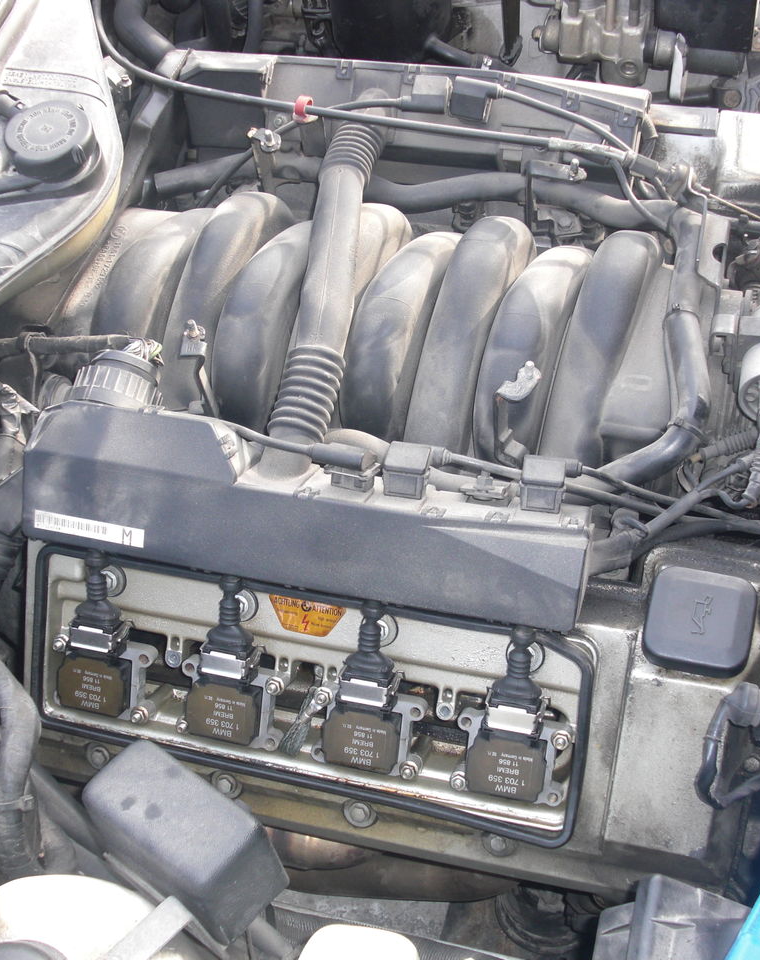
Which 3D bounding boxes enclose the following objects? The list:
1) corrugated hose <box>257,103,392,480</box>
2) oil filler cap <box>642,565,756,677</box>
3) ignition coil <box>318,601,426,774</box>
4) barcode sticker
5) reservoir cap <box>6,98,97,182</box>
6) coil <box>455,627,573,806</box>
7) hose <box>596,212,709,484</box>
[{"bbox_3d":[-0.034,-0.152,0.931,0.052,0.055,0.325,5,58,10],"label":"corrugated hose"},{"bbox_3d":[0.195,0.086,0.810,0.064,0.062,0.022,9,14,12],"label":"oil filler cap"},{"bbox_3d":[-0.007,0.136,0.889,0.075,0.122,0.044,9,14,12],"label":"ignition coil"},{"bbox_3d":[-0.191,0.032,0.875,0.079,0.013,0.001,9,14,12],"label":"barcode sticker"},{"bbox_3d":[-0.244,-0.251,0.990,0.065,0.023,0.065,-1,58,2],"label":"reservoir cap"},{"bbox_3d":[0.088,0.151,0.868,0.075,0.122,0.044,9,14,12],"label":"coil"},{"bbox_3d":[0.194,-0.099,0.936,0.087,0.045,0.247,3,58,9],"label":"hose"}]

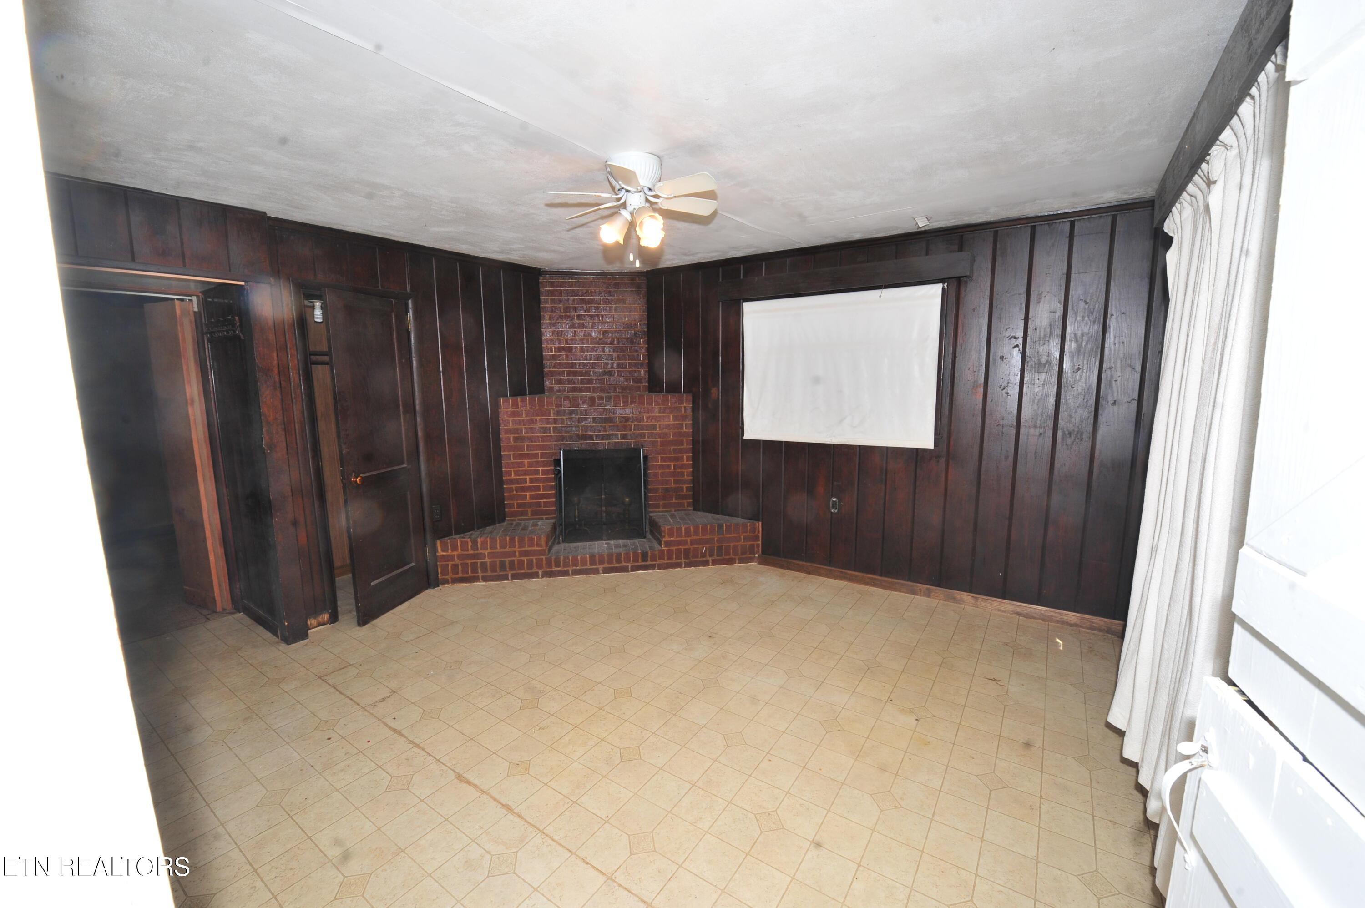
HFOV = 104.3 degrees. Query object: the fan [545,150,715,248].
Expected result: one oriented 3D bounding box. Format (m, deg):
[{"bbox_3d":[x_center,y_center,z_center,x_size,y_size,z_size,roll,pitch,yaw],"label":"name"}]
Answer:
[{"bbox_3d":[-0.204,-1.044,2.229,0.755,0.324,0.755,5,10,33],"label":"fan"}]

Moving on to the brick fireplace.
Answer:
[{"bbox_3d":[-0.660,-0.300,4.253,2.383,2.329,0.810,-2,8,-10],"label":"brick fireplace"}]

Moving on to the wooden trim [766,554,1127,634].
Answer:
[{"bbox_3d":[1.562,0.909,3.583,2.253,0.088,0.024,5,10,32],"label":"wooden trim"}]

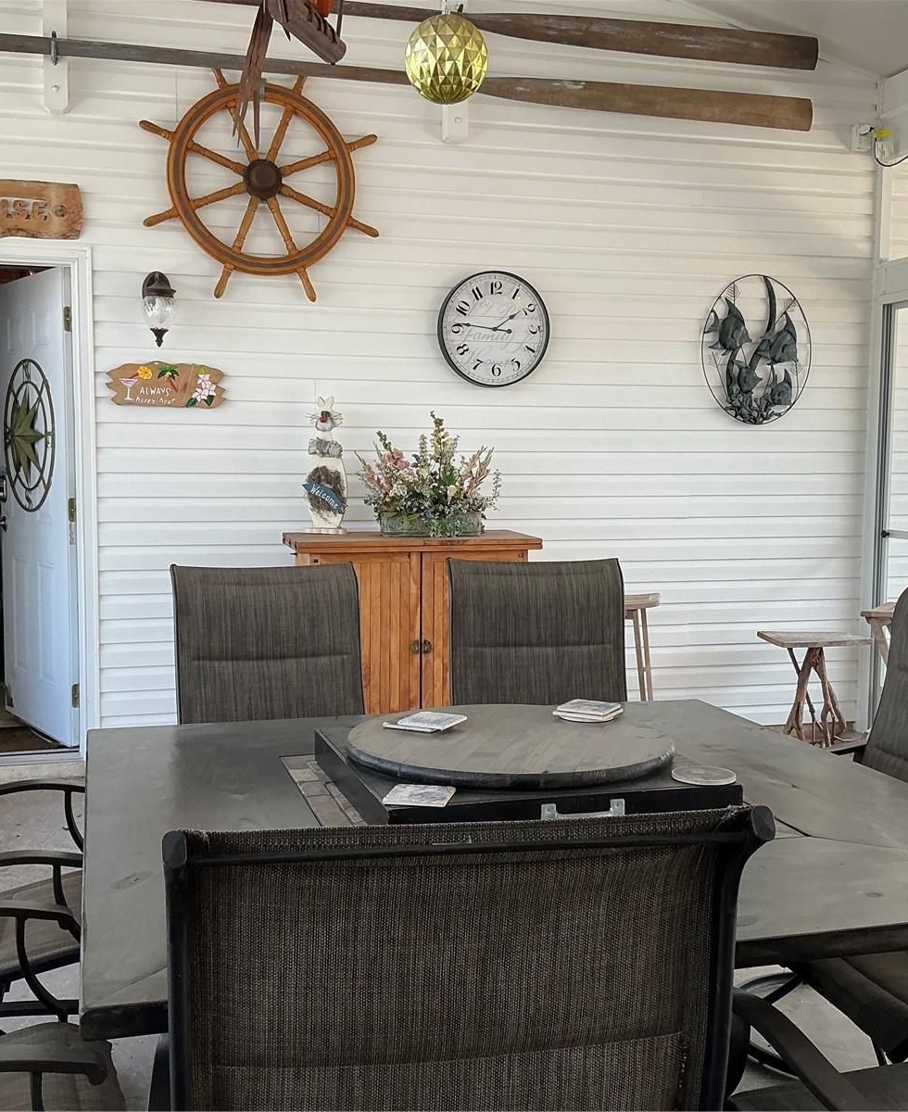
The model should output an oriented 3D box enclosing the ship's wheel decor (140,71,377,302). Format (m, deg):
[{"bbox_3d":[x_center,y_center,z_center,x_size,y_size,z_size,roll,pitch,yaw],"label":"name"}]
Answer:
[{"bbox_3d":[-0.786,-1.550,4.949,0.970,0.970,0.110,-1,5,-13],"label":"ship's wheel decor"}]

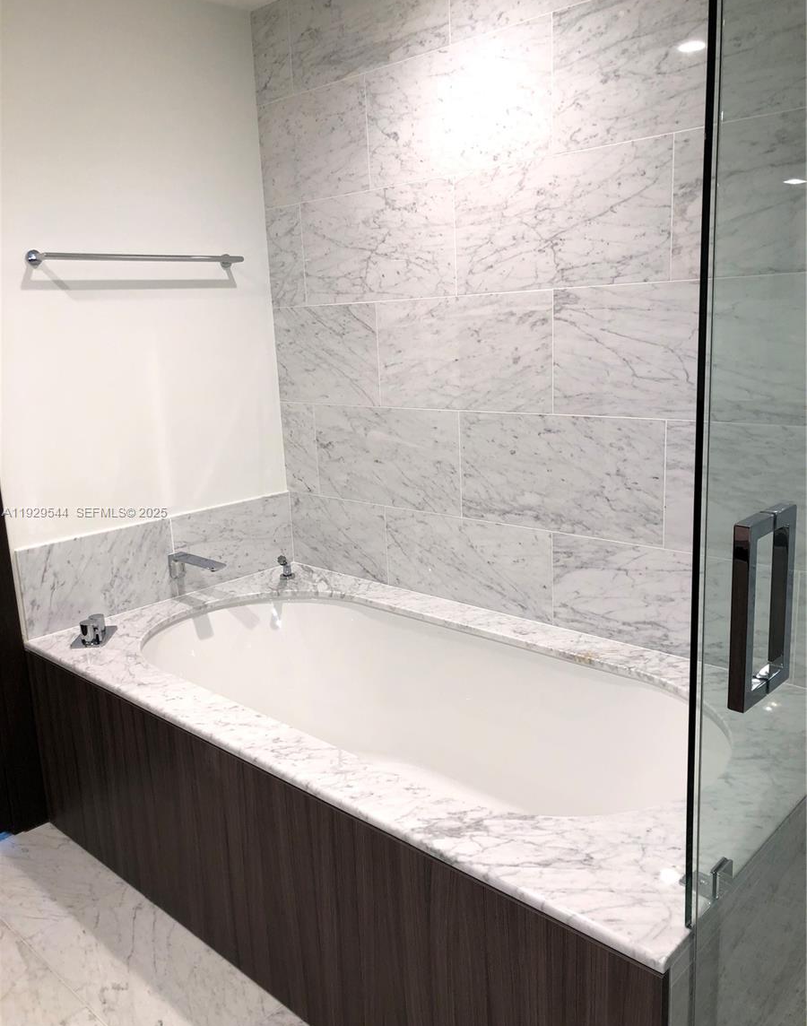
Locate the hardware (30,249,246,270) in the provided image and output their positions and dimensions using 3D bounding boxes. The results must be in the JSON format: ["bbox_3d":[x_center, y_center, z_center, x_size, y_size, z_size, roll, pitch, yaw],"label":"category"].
[{"bbox_3d":[-0.725,-0.713,2.448,0.080,0.050,0.657,9,17,42],"label":"hardware"}]

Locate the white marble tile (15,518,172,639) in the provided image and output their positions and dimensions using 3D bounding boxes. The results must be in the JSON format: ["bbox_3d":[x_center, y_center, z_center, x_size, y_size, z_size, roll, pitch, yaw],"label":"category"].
[{"bbox_3d":[-0.865,0.178,2.504,0.010,0.249,0.473,9,17,42],"label":"white marble tile"}]

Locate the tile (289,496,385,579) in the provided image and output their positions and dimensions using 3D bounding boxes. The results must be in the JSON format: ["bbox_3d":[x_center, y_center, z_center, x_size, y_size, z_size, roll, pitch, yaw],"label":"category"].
[{"bbox_3d":[-0.217,0.075,2.841,0.464,0.250,0.010,9,17,42],"label":"tile"}]

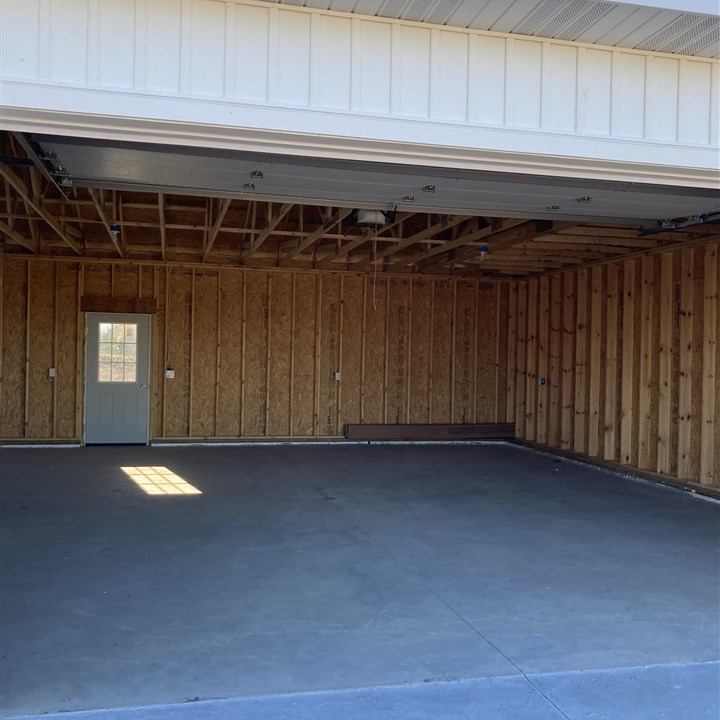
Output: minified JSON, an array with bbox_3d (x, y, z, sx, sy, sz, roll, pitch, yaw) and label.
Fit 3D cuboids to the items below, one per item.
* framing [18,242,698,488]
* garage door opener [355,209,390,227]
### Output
[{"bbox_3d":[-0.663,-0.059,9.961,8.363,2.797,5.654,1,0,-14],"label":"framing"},{"bbox_3d":[0.088,-1.294,6.865,0.278,0.198,0.357,1,0,-13],"label":"garage door opener"}]

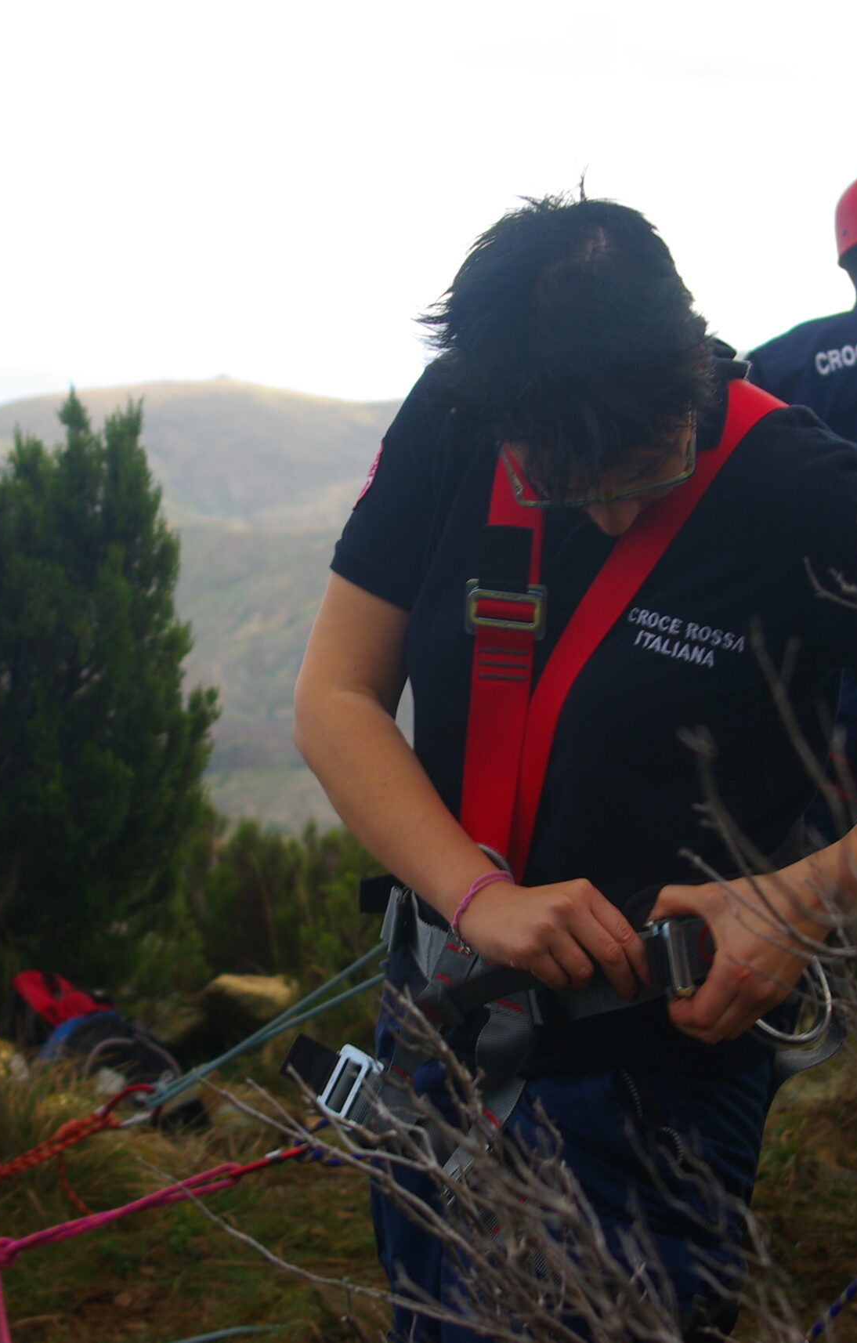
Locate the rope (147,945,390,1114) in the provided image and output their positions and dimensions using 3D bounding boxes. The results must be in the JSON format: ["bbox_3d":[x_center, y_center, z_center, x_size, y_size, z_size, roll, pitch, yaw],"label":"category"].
[{"bbox_3d":[-0.242,0.523,4.700,0.360,0.250,0.130,0,6,0],"label":"rope"}]

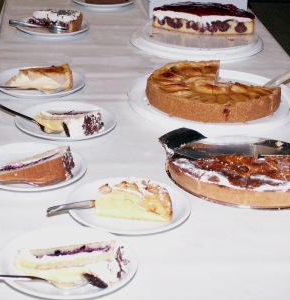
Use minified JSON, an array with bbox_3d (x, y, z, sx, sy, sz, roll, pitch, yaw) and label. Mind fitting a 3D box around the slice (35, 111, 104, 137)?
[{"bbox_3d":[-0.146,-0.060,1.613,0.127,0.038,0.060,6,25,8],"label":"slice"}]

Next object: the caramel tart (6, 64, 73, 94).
[{"bbox_3d":[-0.222,-0.154,1.807,0.137,0.042,0.070,3,25,4],"label":"caramel tart"}]

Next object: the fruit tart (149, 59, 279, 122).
[{"bbox_3d":[0.145,-0.131,1.821,0.280,0.041,0.280,5,24,0],"label":"fruit tart"}]

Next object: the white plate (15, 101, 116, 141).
[{"bbox_3d":[-0.149,-0.048,1.633,0.191,0.021,0.191,4,24,-2],"label":"white plate"}]

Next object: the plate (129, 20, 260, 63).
[{"bbox_3d":[0.126,-0.259,2.104,0.325,0.023,0.325,1,25,-1],"label":"plate"}]

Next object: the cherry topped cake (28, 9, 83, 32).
[{"bbox_3d":[-0.229,-0.330,2.186,0.135,0.040,0.070,10,26,16],"label":"cherry topped cake"}]

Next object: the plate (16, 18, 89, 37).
[{"bbox_3d":[-0.230,-0.306,2.179,0.184,0.020,0.184,1,25,-1],"label":"plate"}]

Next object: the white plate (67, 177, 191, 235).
[{"bbox_3d":[-0.024,0.092,1.344,0.191,0.021,0.191,4,24,-2],"label":"white plate"}]

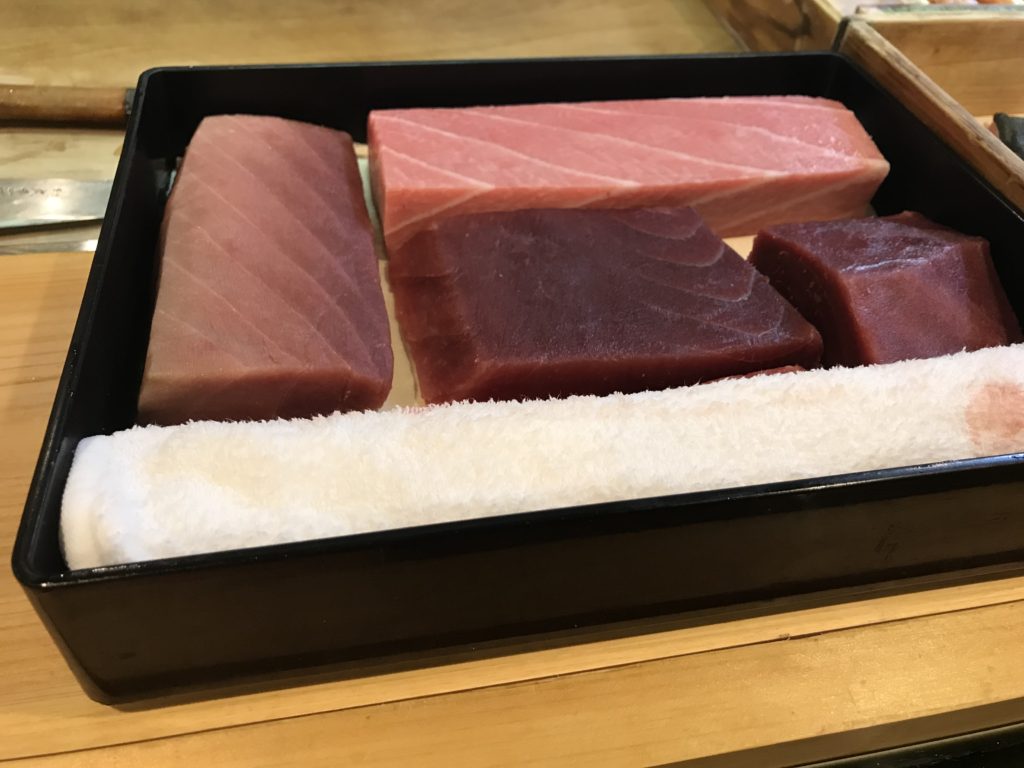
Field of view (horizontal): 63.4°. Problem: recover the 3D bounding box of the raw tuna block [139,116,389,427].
[{"bbox_3d":[-0.097,-0.051,0.334,0.083,0.032,0.175,-5,46,-10],"label":"raw tuna block"}]

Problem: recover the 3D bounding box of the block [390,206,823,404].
[{"bbox_3d":[0.032,-0.034,0.334,0.154,0.023,0.090,-5,46,-10],"label":"block"}]

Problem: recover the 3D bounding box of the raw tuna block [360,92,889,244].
[{"bbox_3d":[0.052,-0.101,0.393,0.232,0.034,0.070,-5,46,-10],"label":"raw tuna block"}]

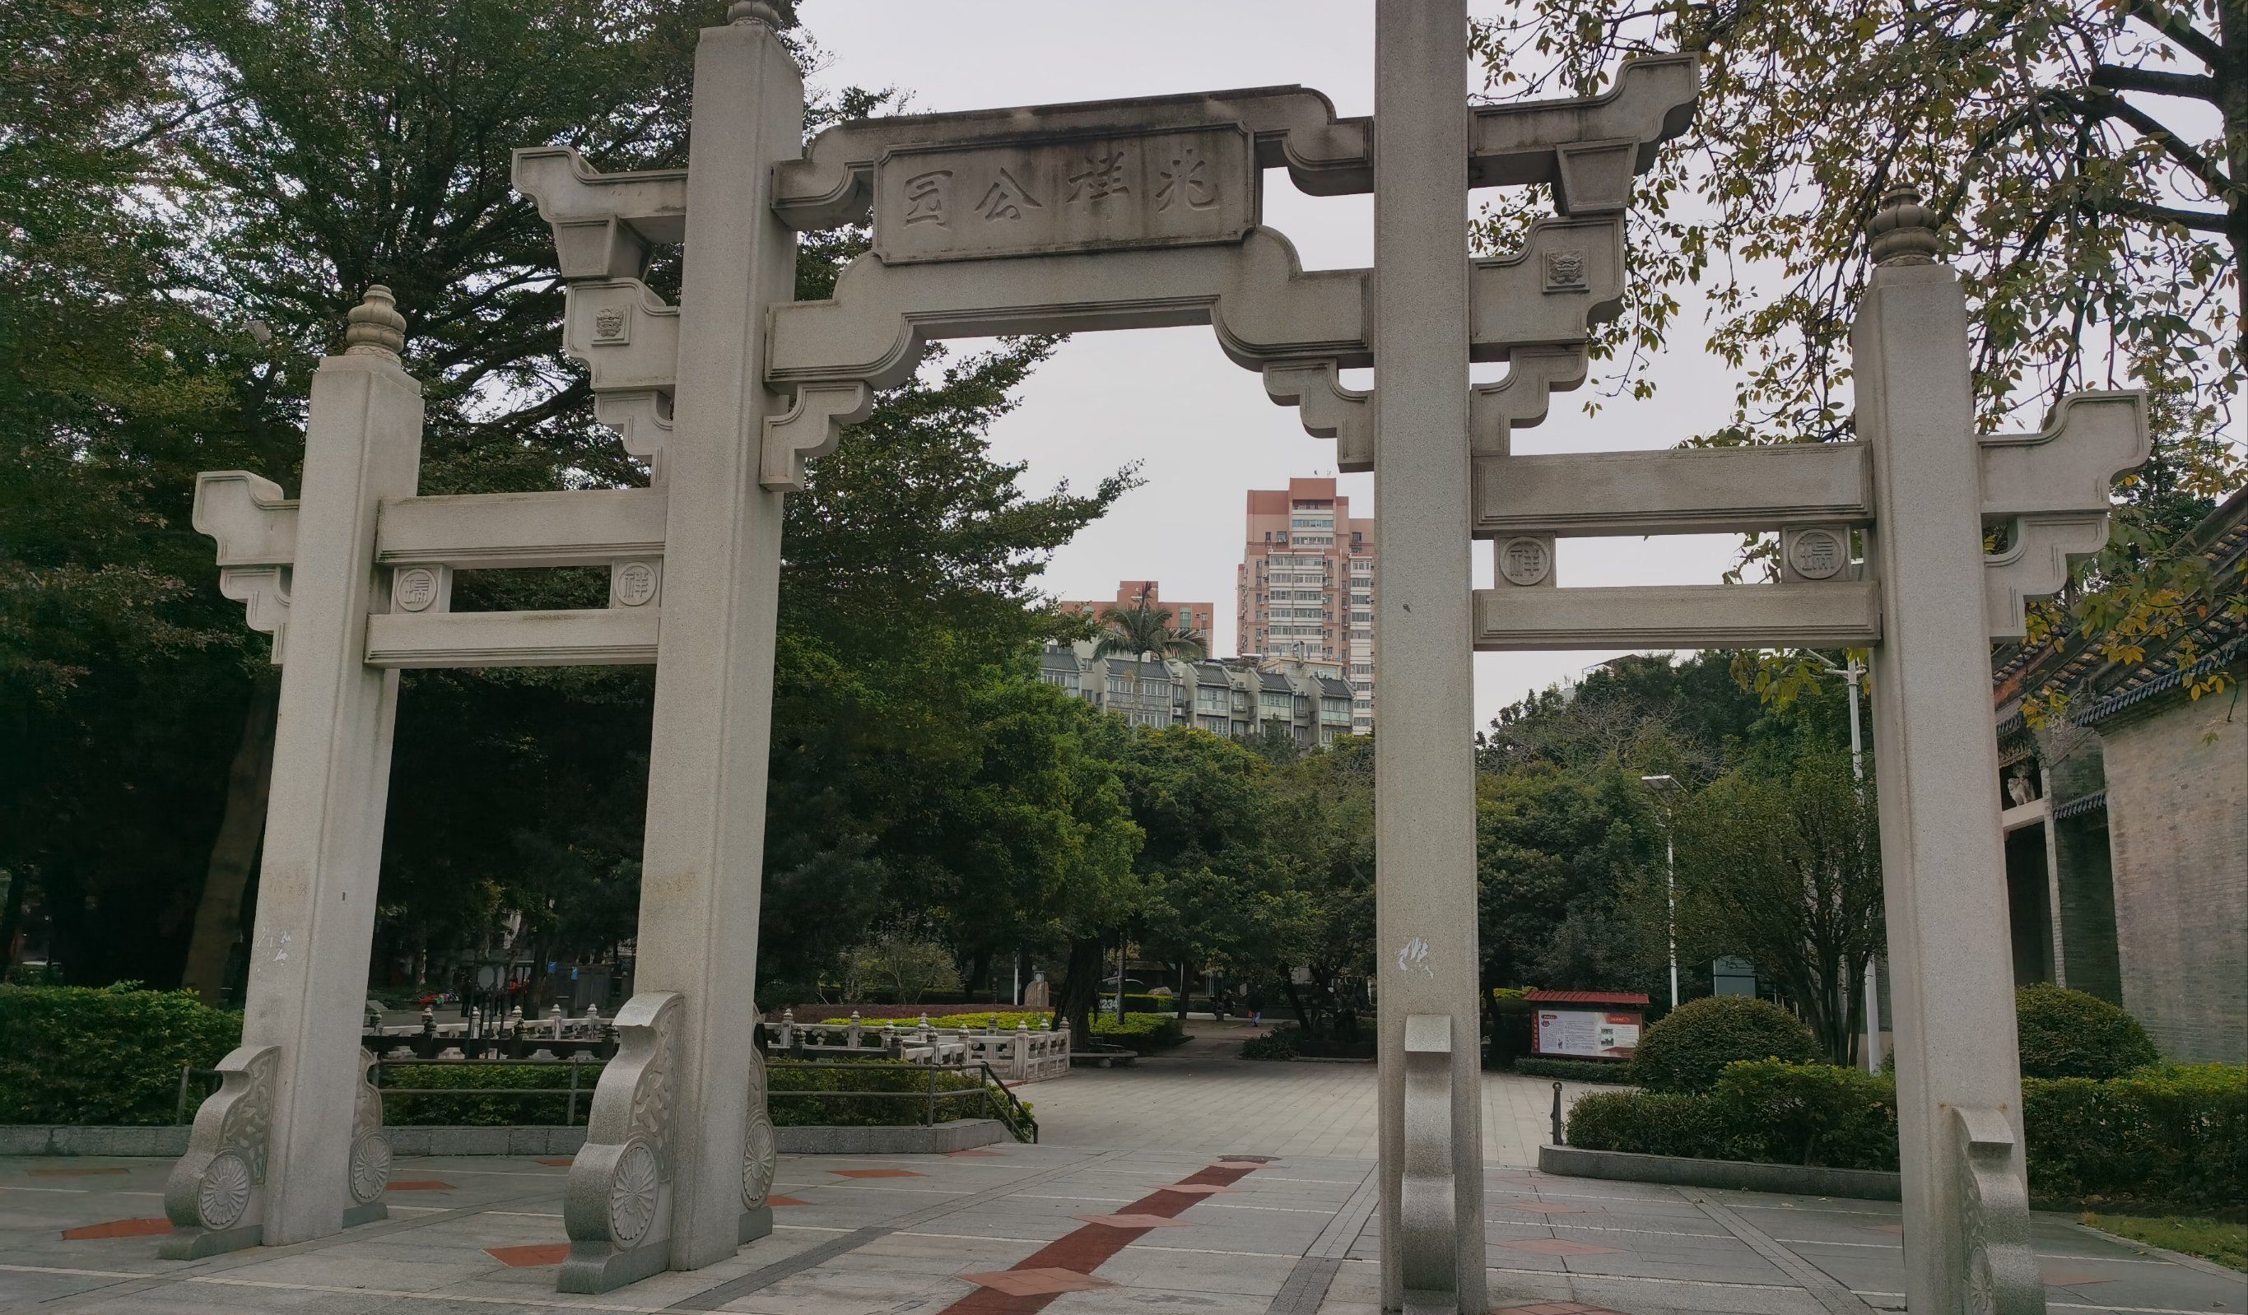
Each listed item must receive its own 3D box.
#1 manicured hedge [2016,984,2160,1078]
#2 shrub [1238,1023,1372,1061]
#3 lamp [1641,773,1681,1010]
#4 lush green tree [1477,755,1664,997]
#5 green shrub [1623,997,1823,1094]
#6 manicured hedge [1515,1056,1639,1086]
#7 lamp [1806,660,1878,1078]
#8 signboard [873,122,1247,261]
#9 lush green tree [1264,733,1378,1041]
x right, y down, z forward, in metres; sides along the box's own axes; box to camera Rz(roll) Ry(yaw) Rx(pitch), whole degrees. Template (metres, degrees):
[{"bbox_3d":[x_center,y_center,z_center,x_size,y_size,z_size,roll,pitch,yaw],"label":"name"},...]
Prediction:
[{"bbox_3d":[10.634,4.589,20.039,2.550,1.659,2.450,-1,-11,12],"label":"manicured hedge"},{"bbox_3d":[5.711,11.955,54.559,4.300,1.099,1.600,-1,-11,12],"label":"shrub"},{"bbox_3d":[12.199,6.155,38.857,1.000,7.128,0.900,-1,-11,12],"label":"lamp"},{"bbox_3d":[12.659,7.475,50.991,6.600,8.924,6.300,-1,-11,12],"label":"lush green tree"},{"bbox_3d":[7.990,5.279,23.288,2.700,1.556,2.600,-1,-11,12],"label":"green shrub"},{"bbox_3d":[11.694,10.637,44.988,3.500,0.500,0.800,-4,-12,27],"label":"manicured hedge"},{"bbox_3d":[10.422,3.204,24.714,1.100,7.058,0.800,-1,-11,12],"label":"lamp"},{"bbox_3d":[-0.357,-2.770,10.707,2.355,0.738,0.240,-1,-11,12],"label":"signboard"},{"bbox_3d":[7.164,7.996,59.359,6.000,10.676,6.000,-1,-11,12],"label":"lush green tree"}]

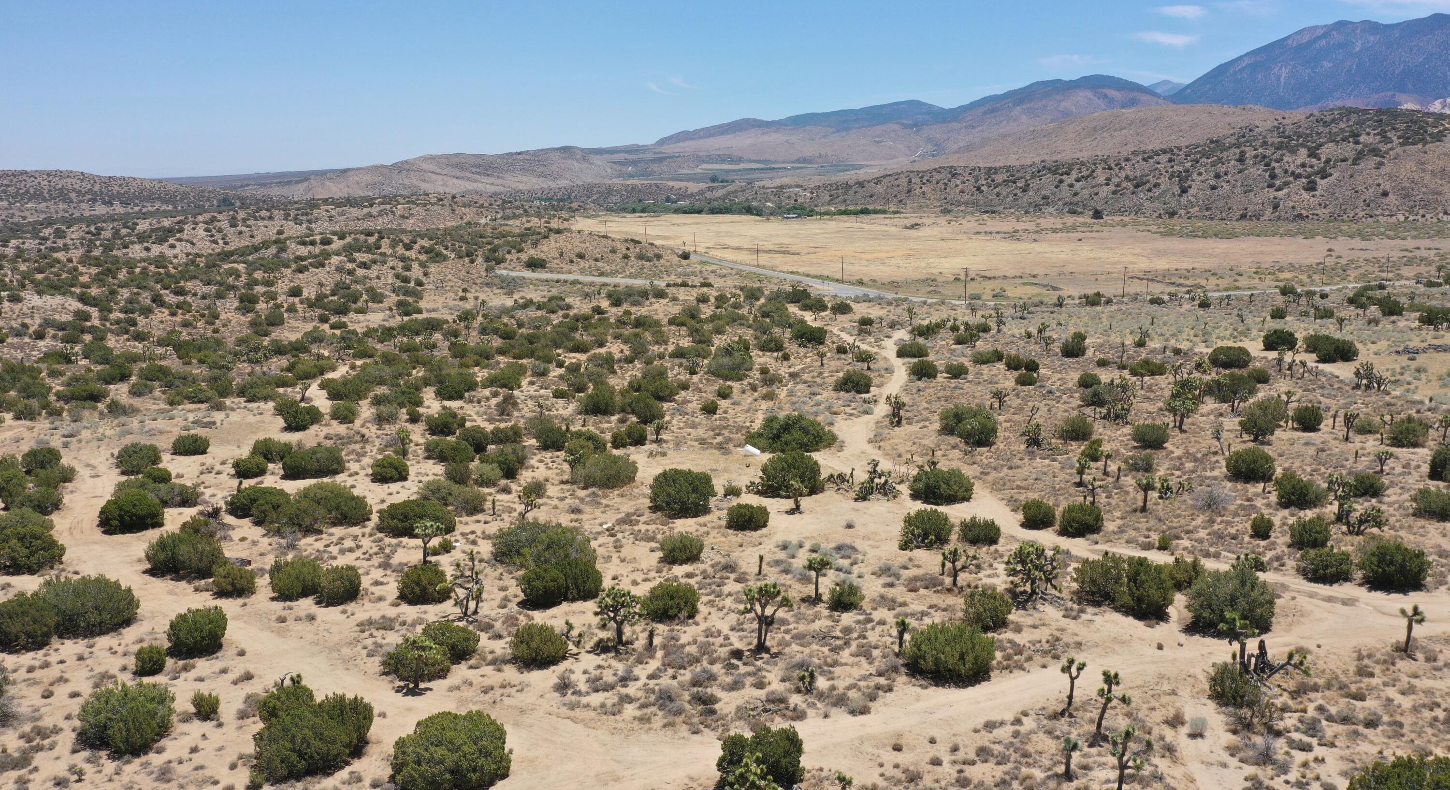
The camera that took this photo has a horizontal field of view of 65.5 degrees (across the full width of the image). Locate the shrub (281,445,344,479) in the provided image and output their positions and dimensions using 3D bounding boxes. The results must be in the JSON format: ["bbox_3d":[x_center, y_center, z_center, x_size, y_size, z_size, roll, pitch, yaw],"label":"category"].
[{"bbox_3d":[-37.480,6.140,102.650,5.620,3.060,5.060,-5,12,-20],"label":"shrub"}]

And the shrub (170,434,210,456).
[{"bbox_3d":[-60.481,5.632,127.593,4.036,2.229,3.633,-5,12,-25],"label":"shrub"}]

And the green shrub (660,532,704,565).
[{"bbox_3d":[-3.289,11.728,86.203,3.376,2.206,3.207,-1,12,-2],"label":"green shrub"}]

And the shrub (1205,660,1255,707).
[{"bbox_3d":[26.914,15.340,60.026,2.390,2.270,2.150,5,13,25],"label":"shrub"}]

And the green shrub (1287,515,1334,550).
[{"bbox_3d":[48.701,11.340,93.713,3.157,2.713,2.999,6,13,28],"label":"green shrub"}]

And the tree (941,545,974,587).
[{"bbox_3d":[17.112,12.773,83.319,2.448,3.265,1.959,2,12,12],"label":"tree"}]

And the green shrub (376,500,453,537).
[{"bbox_3d":[-23.270,9.117,85.070,5.770,2.070,4.330,-3,12,-16],"label":"green shrub"}]

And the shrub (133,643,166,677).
[{"bbox_3d":[-34.613,15.981,67.976,1.744,1.924,1.657,-6,13,-28],"label":"shrub"}]

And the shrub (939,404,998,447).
[{"bbox_3d":[28.423,3.558,132.009,6.718,4.616,6.046,2,11,12],"label":"shrub"}]

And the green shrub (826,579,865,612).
[{"bbox_3d":[7.550,12.510,70.560,2.400,2.040,2.160,1,11,6],"label":"green shrub"}]

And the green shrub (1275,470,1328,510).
[{"bbox_3d":[46.720,7.572,91.371,3.830,2.660,3.440,6,13,27],"label":"green shrub"}]

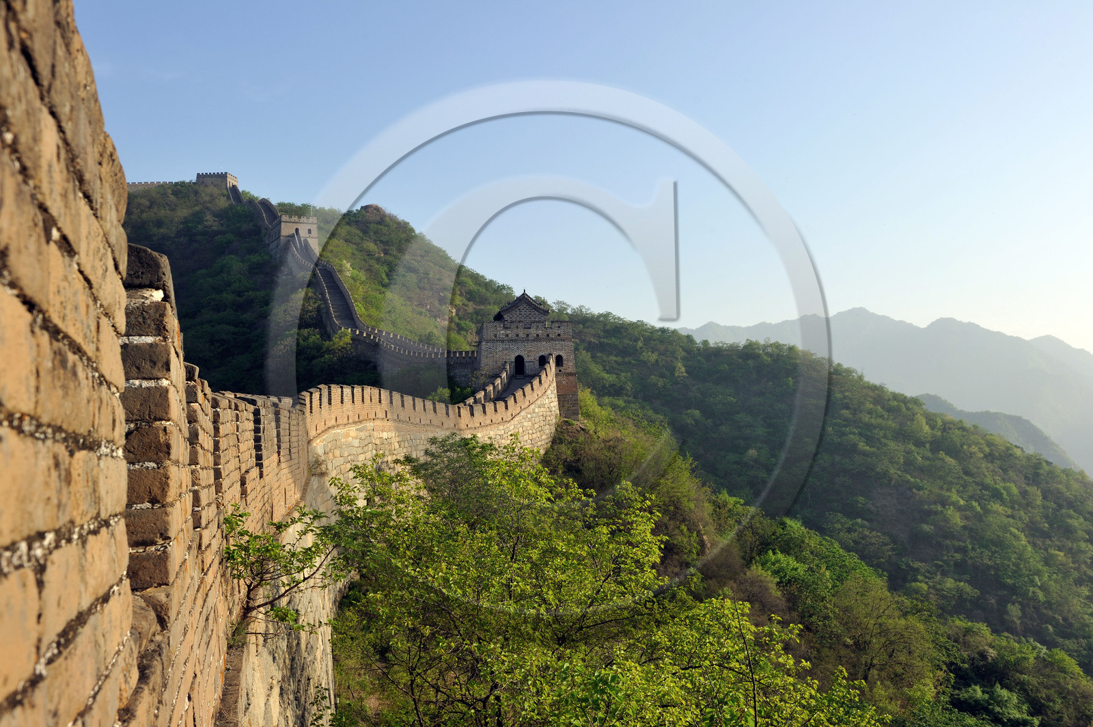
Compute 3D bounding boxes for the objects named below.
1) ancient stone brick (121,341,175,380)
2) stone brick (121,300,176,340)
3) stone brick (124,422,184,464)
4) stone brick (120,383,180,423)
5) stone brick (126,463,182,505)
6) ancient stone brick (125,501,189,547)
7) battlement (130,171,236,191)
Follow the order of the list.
[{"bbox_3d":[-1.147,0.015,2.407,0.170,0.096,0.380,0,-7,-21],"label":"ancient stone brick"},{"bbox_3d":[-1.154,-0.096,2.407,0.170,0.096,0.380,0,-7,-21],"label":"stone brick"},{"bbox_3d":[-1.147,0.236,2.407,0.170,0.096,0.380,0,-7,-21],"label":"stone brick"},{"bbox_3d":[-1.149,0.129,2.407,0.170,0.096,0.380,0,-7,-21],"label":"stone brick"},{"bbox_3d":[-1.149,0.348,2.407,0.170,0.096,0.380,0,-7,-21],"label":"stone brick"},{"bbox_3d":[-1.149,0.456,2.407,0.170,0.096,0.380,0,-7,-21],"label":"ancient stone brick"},{"bbox_3d":[-138.875,-68.770,325.000,41.000,6.500,8.500,-1,-1,9],"label":"battlement"}]

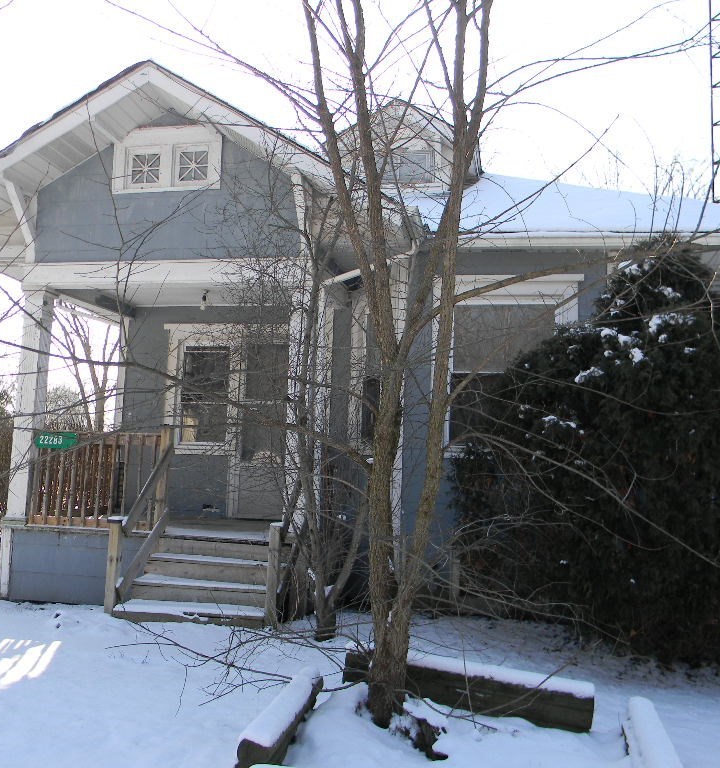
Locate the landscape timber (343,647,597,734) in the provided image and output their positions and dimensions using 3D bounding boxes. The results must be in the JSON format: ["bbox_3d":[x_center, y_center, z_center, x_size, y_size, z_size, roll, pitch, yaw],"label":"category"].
[{"bbox_3d":[0.640,1.837,5.089,1.650,0.229,0.206,-2,-8,33],"label":"landscape timber"}]

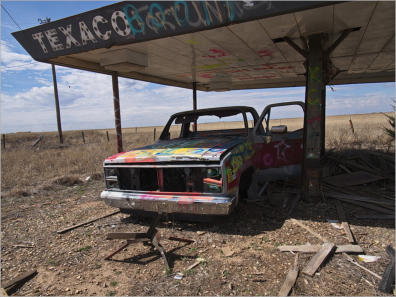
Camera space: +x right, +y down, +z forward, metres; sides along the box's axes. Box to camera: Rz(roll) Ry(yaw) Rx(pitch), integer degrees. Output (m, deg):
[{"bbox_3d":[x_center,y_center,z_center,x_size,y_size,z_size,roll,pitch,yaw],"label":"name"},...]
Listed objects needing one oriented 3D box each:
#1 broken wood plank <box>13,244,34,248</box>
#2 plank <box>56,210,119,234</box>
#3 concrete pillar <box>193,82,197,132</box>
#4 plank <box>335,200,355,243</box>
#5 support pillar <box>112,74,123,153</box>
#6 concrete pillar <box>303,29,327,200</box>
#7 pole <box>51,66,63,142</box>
[{"bbox_3d":[-1.976,1.111,3.112,0.288,0.015,0.030,0,6,12],"label":"broken wood plank"},{"bbox_3d":[-1.489,1.020,3.885,0.050,0.030,0.999,3,8,36],"label":"plank"},{"bbox_3d":[-0.092,-0.912,9.458,0.130,2.670,0.130,1,7,25],"label":"concrete pillar"},{"bbox_3d":[1.945,0.916,3.674,0.085,0.030,1.540,1,7,22],"label":"plank"},{"bbox_3d":[-2.014,-0.586,6.960,0.135,2.570,0.135,1,7,25],"label":"support pillar"},{"bbox_3d":[1.839,-0.429,4.297,0.290,2.620,0.270,1,7,25],"label":"concrete pillar"},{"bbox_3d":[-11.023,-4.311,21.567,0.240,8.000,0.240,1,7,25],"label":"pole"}]

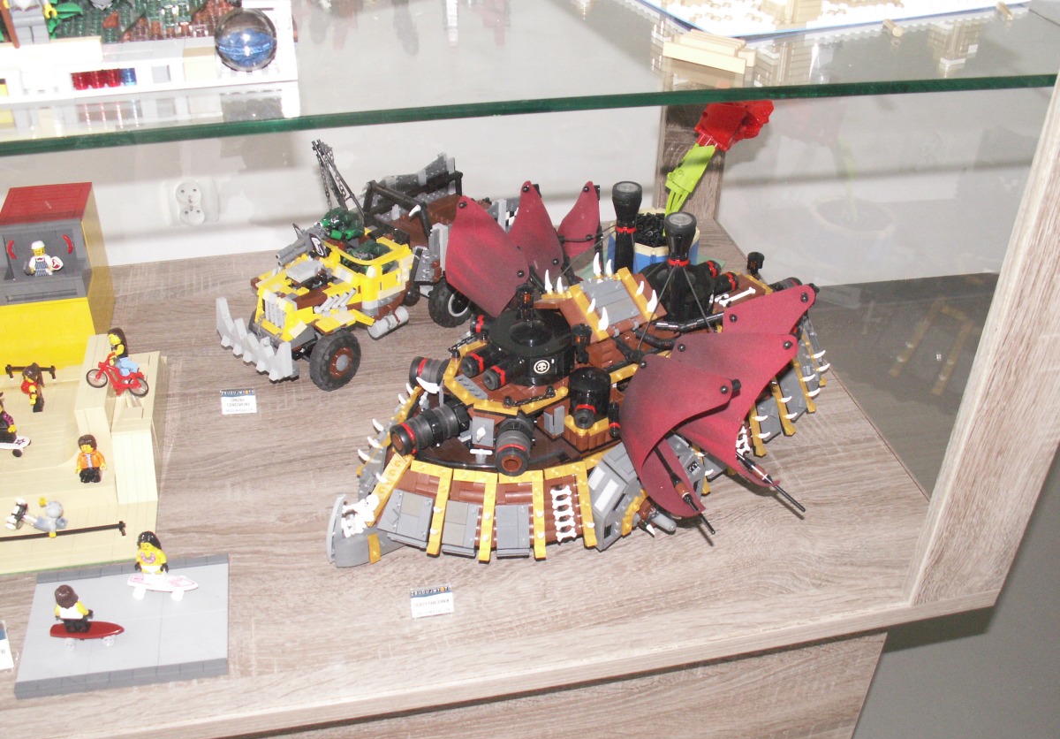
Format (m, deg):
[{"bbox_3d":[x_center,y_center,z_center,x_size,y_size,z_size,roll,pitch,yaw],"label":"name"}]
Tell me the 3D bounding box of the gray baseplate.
[{"bbox_3d":[-0.302,0.191,0.807,0.145,0.008,0.114,-4,36,-12],"label":"gray baseplate"}]

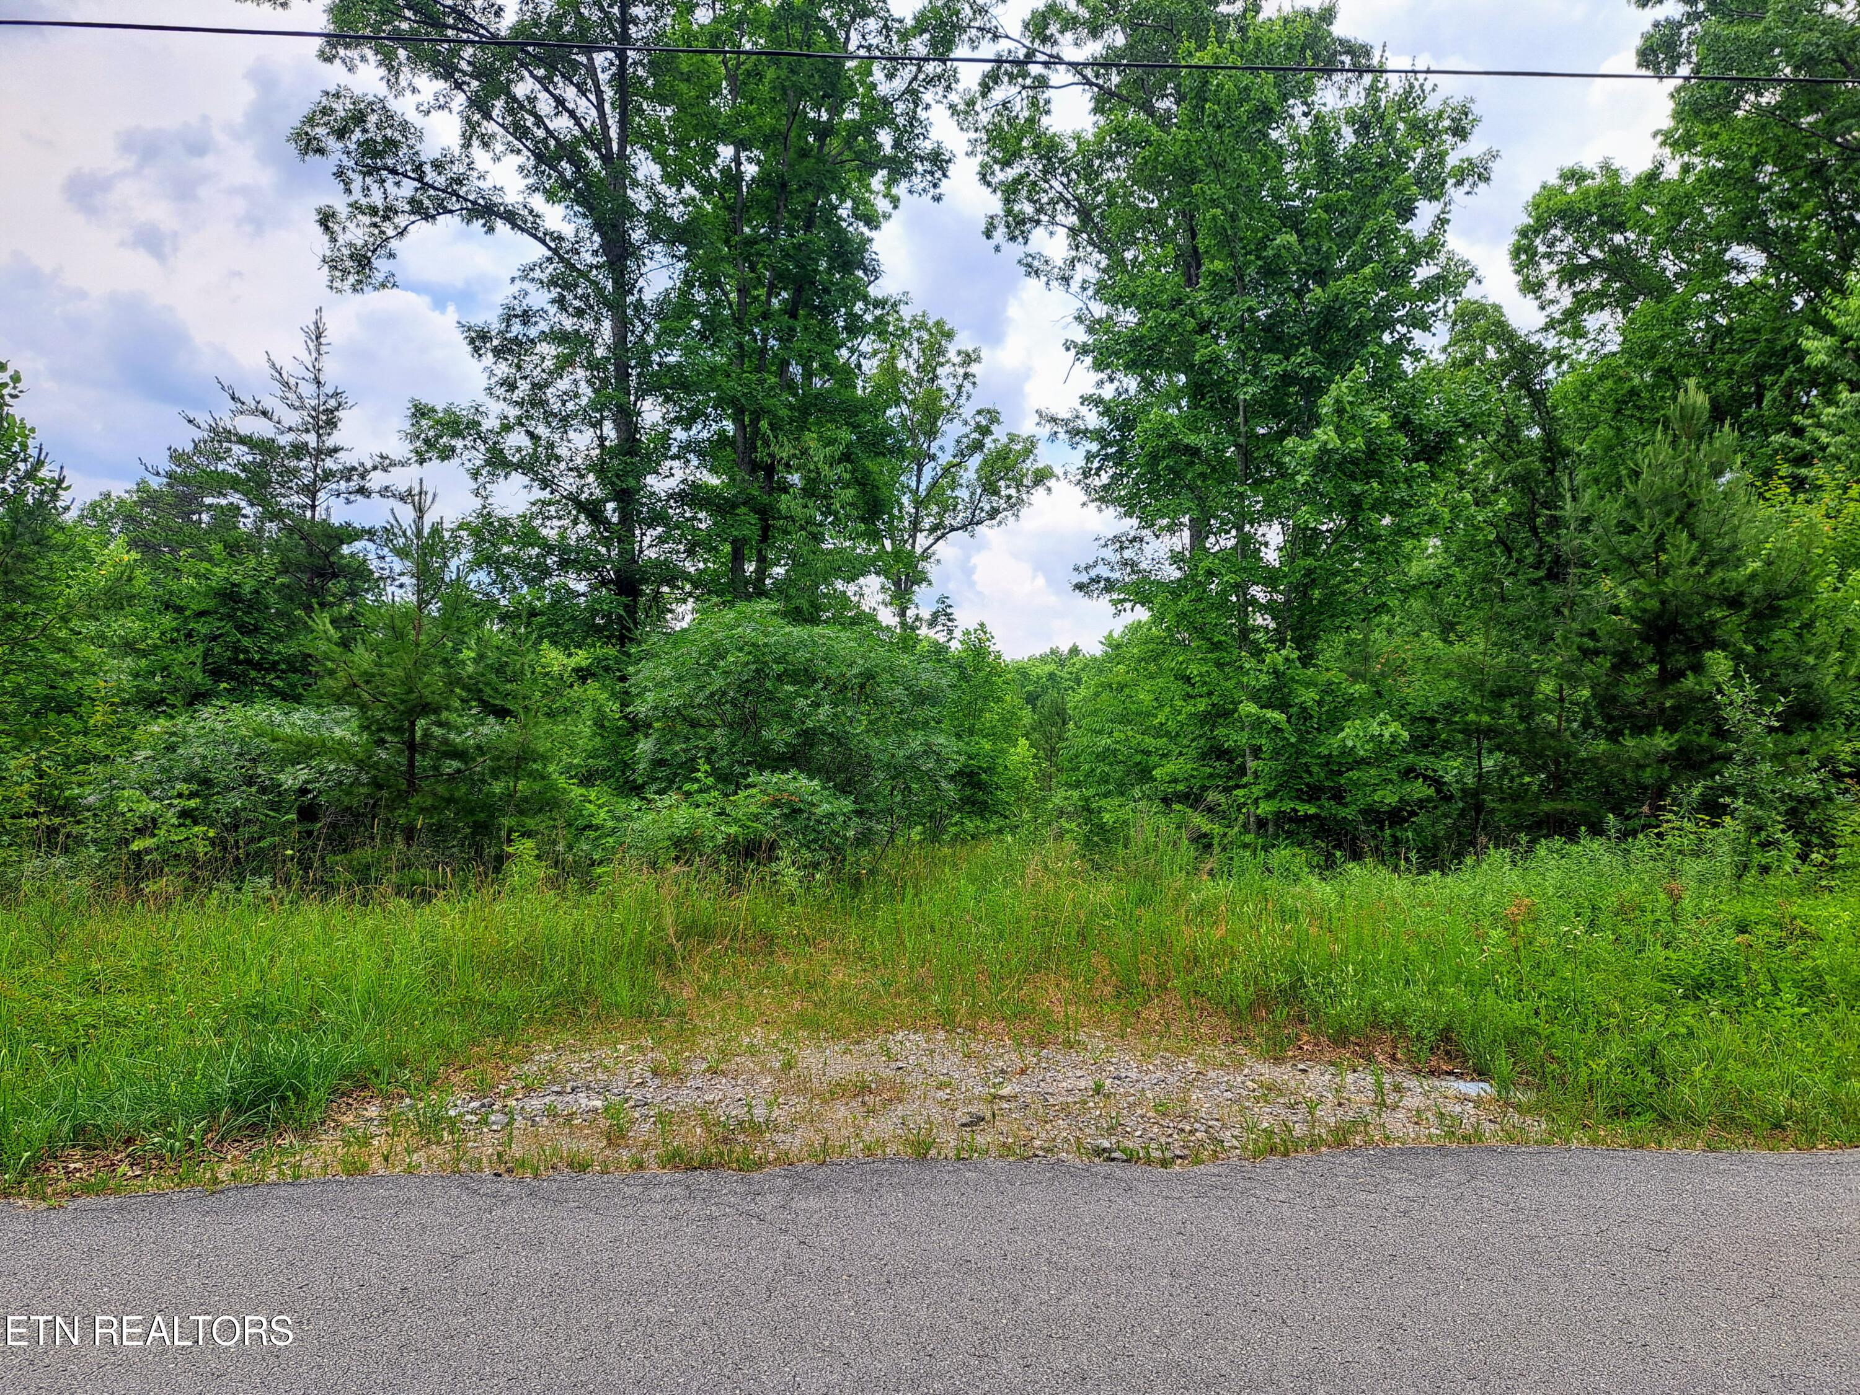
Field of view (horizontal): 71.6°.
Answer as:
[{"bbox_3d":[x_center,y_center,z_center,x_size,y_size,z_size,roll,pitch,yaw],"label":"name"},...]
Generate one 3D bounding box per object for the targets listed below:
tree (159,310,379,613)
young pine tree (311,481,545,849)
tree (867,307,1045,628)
[{"bbox_3d":[-12.100,-2.600,24.000,4.600,9.200,4.400,0,0,0],"label":"tree"},{"bbox_3d":[-5.100,-0.260,13.000,2.500,3.850,2.400,0,0,0],"label":"young pine tree"},{"bbox_3d":[0.200,-4.000,35.000,5.800,12.600,5.600,0,0,0],"label":"tree"}]

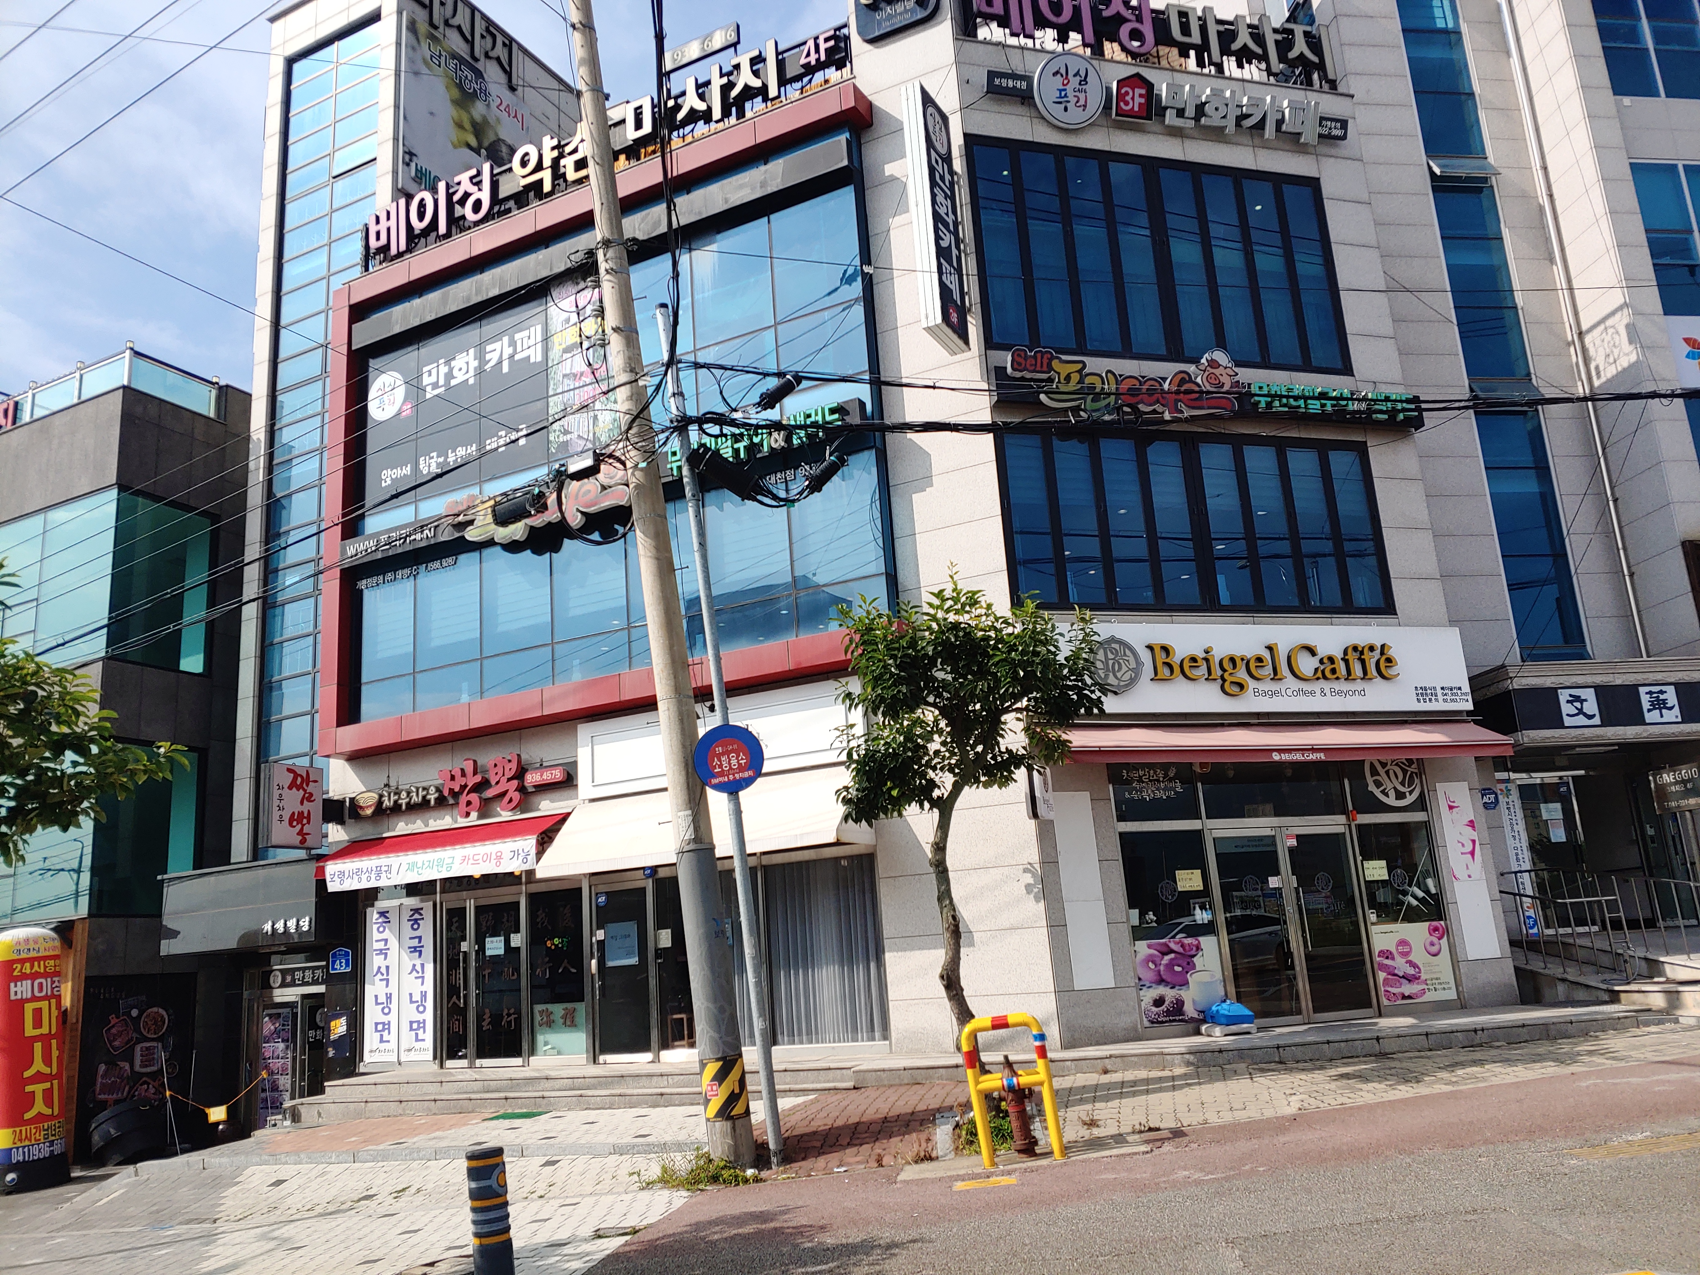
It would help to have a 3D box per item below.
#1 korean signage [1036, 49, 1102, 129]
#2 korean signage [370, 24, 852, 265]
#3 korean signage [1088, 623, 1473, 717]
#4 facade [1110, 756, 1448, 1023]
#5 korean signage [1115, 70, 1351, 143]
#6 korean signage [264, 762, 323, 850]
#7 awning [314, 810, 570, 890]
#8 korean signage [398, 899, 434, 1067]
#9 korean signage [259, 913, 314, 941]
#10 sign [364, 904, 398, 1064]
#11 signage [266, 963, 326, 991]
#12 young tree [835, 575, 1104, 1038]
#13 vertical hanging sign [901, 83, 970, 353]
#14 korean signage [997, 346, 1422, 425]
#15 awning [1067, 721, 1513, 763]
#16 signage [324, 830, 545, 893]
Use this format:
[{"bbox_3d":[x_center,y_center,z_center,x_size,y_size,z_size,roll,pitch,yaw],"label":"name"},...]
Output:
[{"bbox_3d":[2.767,-6.885,15.512,1.020,1.040,0.160,0,-15,-16],"label":"korean signage"},{"bbox_3d":[-3.792,-6.902,17.531,8.520,1.110,0.350,-11,-16,25],"label":"korean signage"},{"bbox_3d":[4.783,0.384,14.239,5.640,1.020,0.200,0,-15,-16],"label":"korean signage"},{"bbox_3d":[4.845,2.731,13.595,4.056,2.928,0.163,0,-15,-16],"label":"facade"},{"bbox_3d":[5.078,-6.898,16.231,3.580,0.740,0.220,0,-15,-16],"label":"korean signage"},{"bbox_3d":[-7.668,2.343,16.875,0.264,1.108,0.834,-11,-16,25],"label":"korean signage"},{"bbox_3d":[-5.406,2.824,16.096,3.870,0.690,0.630,-11,-16,25],"label":"awning"},{"bbox_3d":[-5.715,4.537,16.205,0.570,2.010,0.030,-11,-16,25],"label":"korean signage"},{"bbox_3d":[-7.836,4.029,17.061,1.047,0.285,0.071,-11,-16,25],"label":"korean signage"},{"bbox_3d":[-6.281,4.649,16.470,0.580,2.020,0.030,-11,-16,25],"label":"sign"},{"bbox_3d":[-8.398,5.148,18.704,1.423,0.356,0.102,-11,-16,25],"label":"signage"},{"bbox_3d":[1.043,1.724,10.568,2.186,4.524,2.135,-4,-14,0],"label":"young tree"},{"bbox_3d":[1.010,-4.890,14.343,0.242,3.110,0.793,-11,-16,27],"label":"vertical hanging sign"},{"bbox_3d":[4.393,-2.954,14.676,5.774,0.793,0.366,0,-15,-16],"label":"korean signage"},{"bbox_3d":[4.825,1.163,13.577,5.642,0.508,0.569,0,-15,-16],"label":"awning"},{"bbox_3d":[-5.384,2.912,15.639,3.639,0.366,0.081,-11,-16,25],"label":"signage"}]

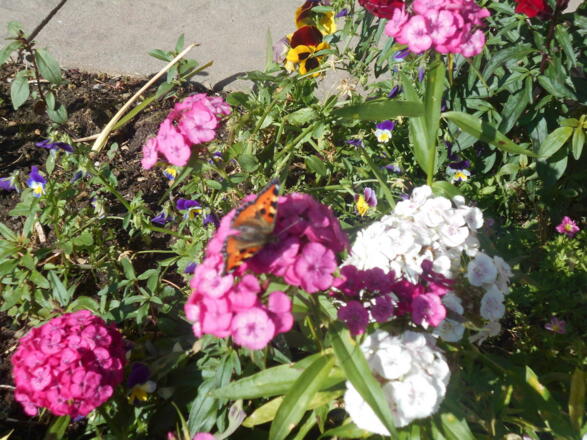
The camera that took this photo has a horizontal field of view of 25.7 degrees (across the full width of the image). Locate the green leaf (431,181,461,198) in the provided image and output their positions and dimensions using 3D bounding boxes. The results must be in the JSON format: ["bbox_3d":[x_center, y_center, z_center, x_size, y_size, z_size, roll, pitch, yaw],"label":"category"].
[{"bbox_3d":[0.091,-0.018,0.770,0.020,0.007,0.013,14,42,-2],"label":"green leaf"}]

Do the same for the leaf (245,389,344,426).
[{"bbox_3d":[-0.001,0.098,0.670,0.053,0.007,0.014,-20,48,-18],"label":"leaf"}]

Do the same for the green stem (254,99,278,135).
[{"bbox_3d":[-0.024,-0.088,1.103,0.006,0.041,0.006,35,38,0],"label":"green stem"}]

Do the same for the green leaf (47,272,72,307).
[{"bbox_3d":[-0.179,0.053,0.990,0.013,0.031,0.007,-32,21,-24],"label":"green leaf"}]

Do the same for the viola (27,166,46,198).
[{"bbox_3d":[-0.213,-0.031,1.070,0.018,0.025,0.010,-16,13,-17],"label":"viola"}]

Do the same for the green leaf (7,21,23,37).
[{"bbox_3d":[-0.212,-0.146,0.980,0.011,0.005,0.015,-36,67,-10],"label":"green leaf"}]

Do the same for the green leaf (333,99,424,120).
[{"bbox_3d":[0.065,-0.083,0.975,0.070,0.009,0.016,-3,62,-8],"label":"green leaf"}]

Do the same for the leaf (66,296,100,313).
[{"bbox_3d":[-0.129,0.052,0.790,0.022,0.007,0.011,6,42,6],"label":"leaf"}]

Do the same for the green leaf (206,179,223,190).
[{"bbox_3d":[-0.053,-0.024,0.870,0.011,0.003,0.007,24,50,22],"label":"green leaf"}]

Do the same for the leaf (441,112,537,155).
[{"bbox_3d":[0.146,-0.064,0.963,0.076,0.011,0.017,27,58,19],"label":"leaf"}]

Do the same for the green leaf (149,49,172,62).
[{"bbox_3d":[-0.102,-0.125,0.980,0.018,0.005,0.009,22,47,23],"label":"green leaf"}]

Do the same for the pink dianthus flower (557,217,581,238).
[{"bbox_3d":[0.181,0.005,0.850,0.016,0.011,0.015,9,68,10],"label":"pink dianthus flower"}]

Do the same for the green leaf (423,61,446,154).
[{"bbox_3d":[0.106,-0.084,0.968,0.016,0.075,0.010,1,28,0],"label":"green leaf"}]

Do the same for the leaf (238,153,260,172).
[{"bbox_3d":[-0.036,-0.048,1.080,0.015,0.006,0.017,-13,60,0],"label":"leaf"}]

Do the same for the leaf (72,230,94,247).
[{"bbox_3d":[-0.139,0.012,0.850,0.015,0.004,0.012,-11,46,-11],"label":"leaf"}]

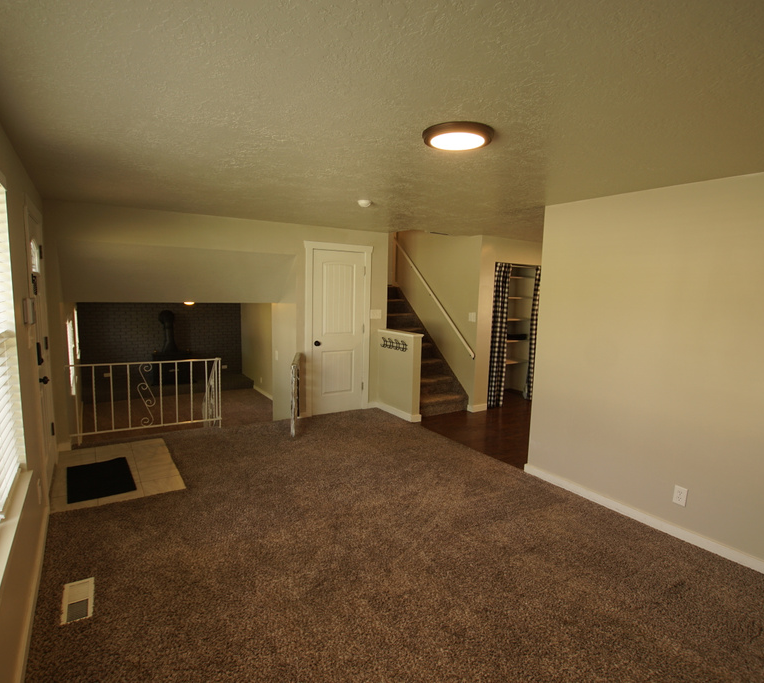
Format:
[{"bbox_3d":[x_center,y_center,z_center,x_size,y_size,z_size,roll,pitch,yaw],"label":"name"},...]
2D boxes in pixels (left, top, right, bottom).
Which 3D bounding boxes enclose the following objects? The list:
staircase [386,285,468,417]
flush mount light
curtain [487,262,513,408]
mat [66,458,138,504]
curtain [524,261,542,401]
[{"bbox_3d":[0.396,0.059,6.092,0.875,1.622,1.606,-3,8,-34],"label":"staircase"},{"bbox_3d":[0.359,-0.955,2.014,0.335,0.032,0.335,2,7,0],"label":"flush mount light"},{"bbox_3d":[1.601,-0.064,5.850,0.326,1.984,0.100,-3,8,-34],"label":"curtain"},{"bbox_3d":[-2.300,1.113,3.484,0.437,0.010,0.760,-3,8,-34],"label":"mat"},{"bbox_3d":[2.266,-0.101,6.306,0.270,1.984,0.100,-3,8,-34],"label":"curtain"}]

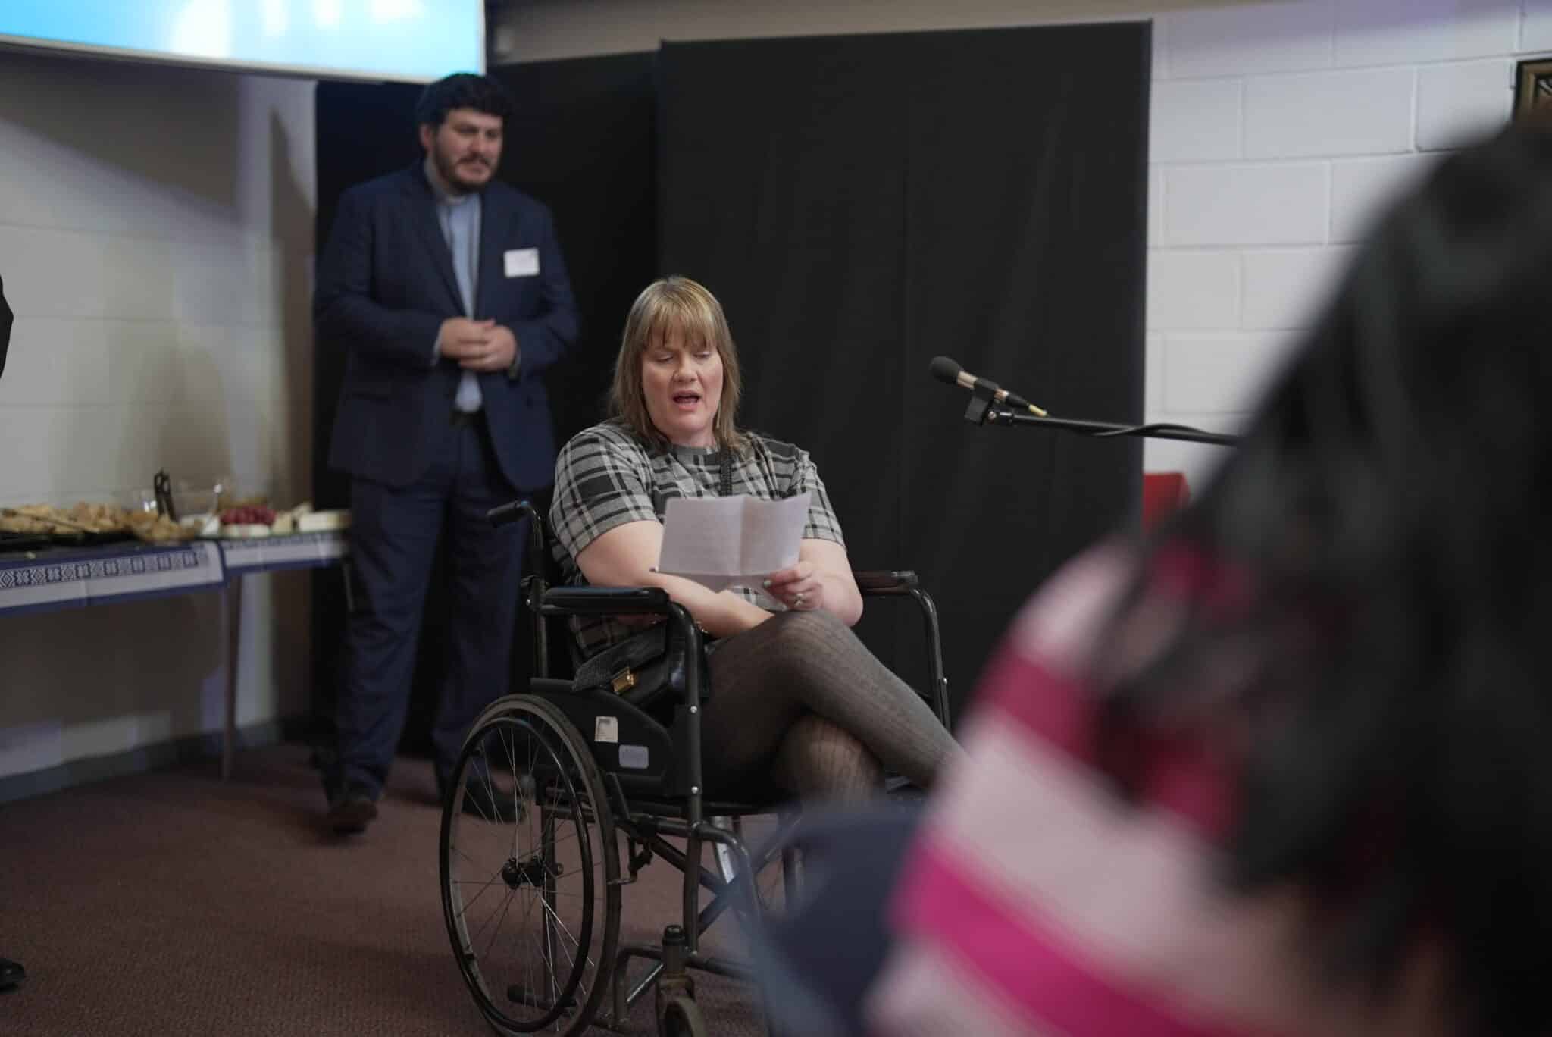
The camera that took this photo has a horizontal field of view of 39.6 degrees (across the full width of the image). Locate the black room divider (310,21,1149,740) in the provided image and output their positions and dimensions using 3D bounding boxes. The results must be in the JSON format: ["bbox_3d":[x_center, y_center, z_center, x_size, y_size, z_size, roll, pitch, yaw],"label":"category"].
[{"bbox_3d":[-0.287,-0.251,5.628,2.528,1.925,0.272,3,4,28],"label":"black room divider"}]

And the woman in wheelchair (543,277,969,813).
[{"bbox_3d":[0.015,0.209,3.504,0.580,1.190,0.780,-2,5,-35],"label":"woman in wheelchair"}]

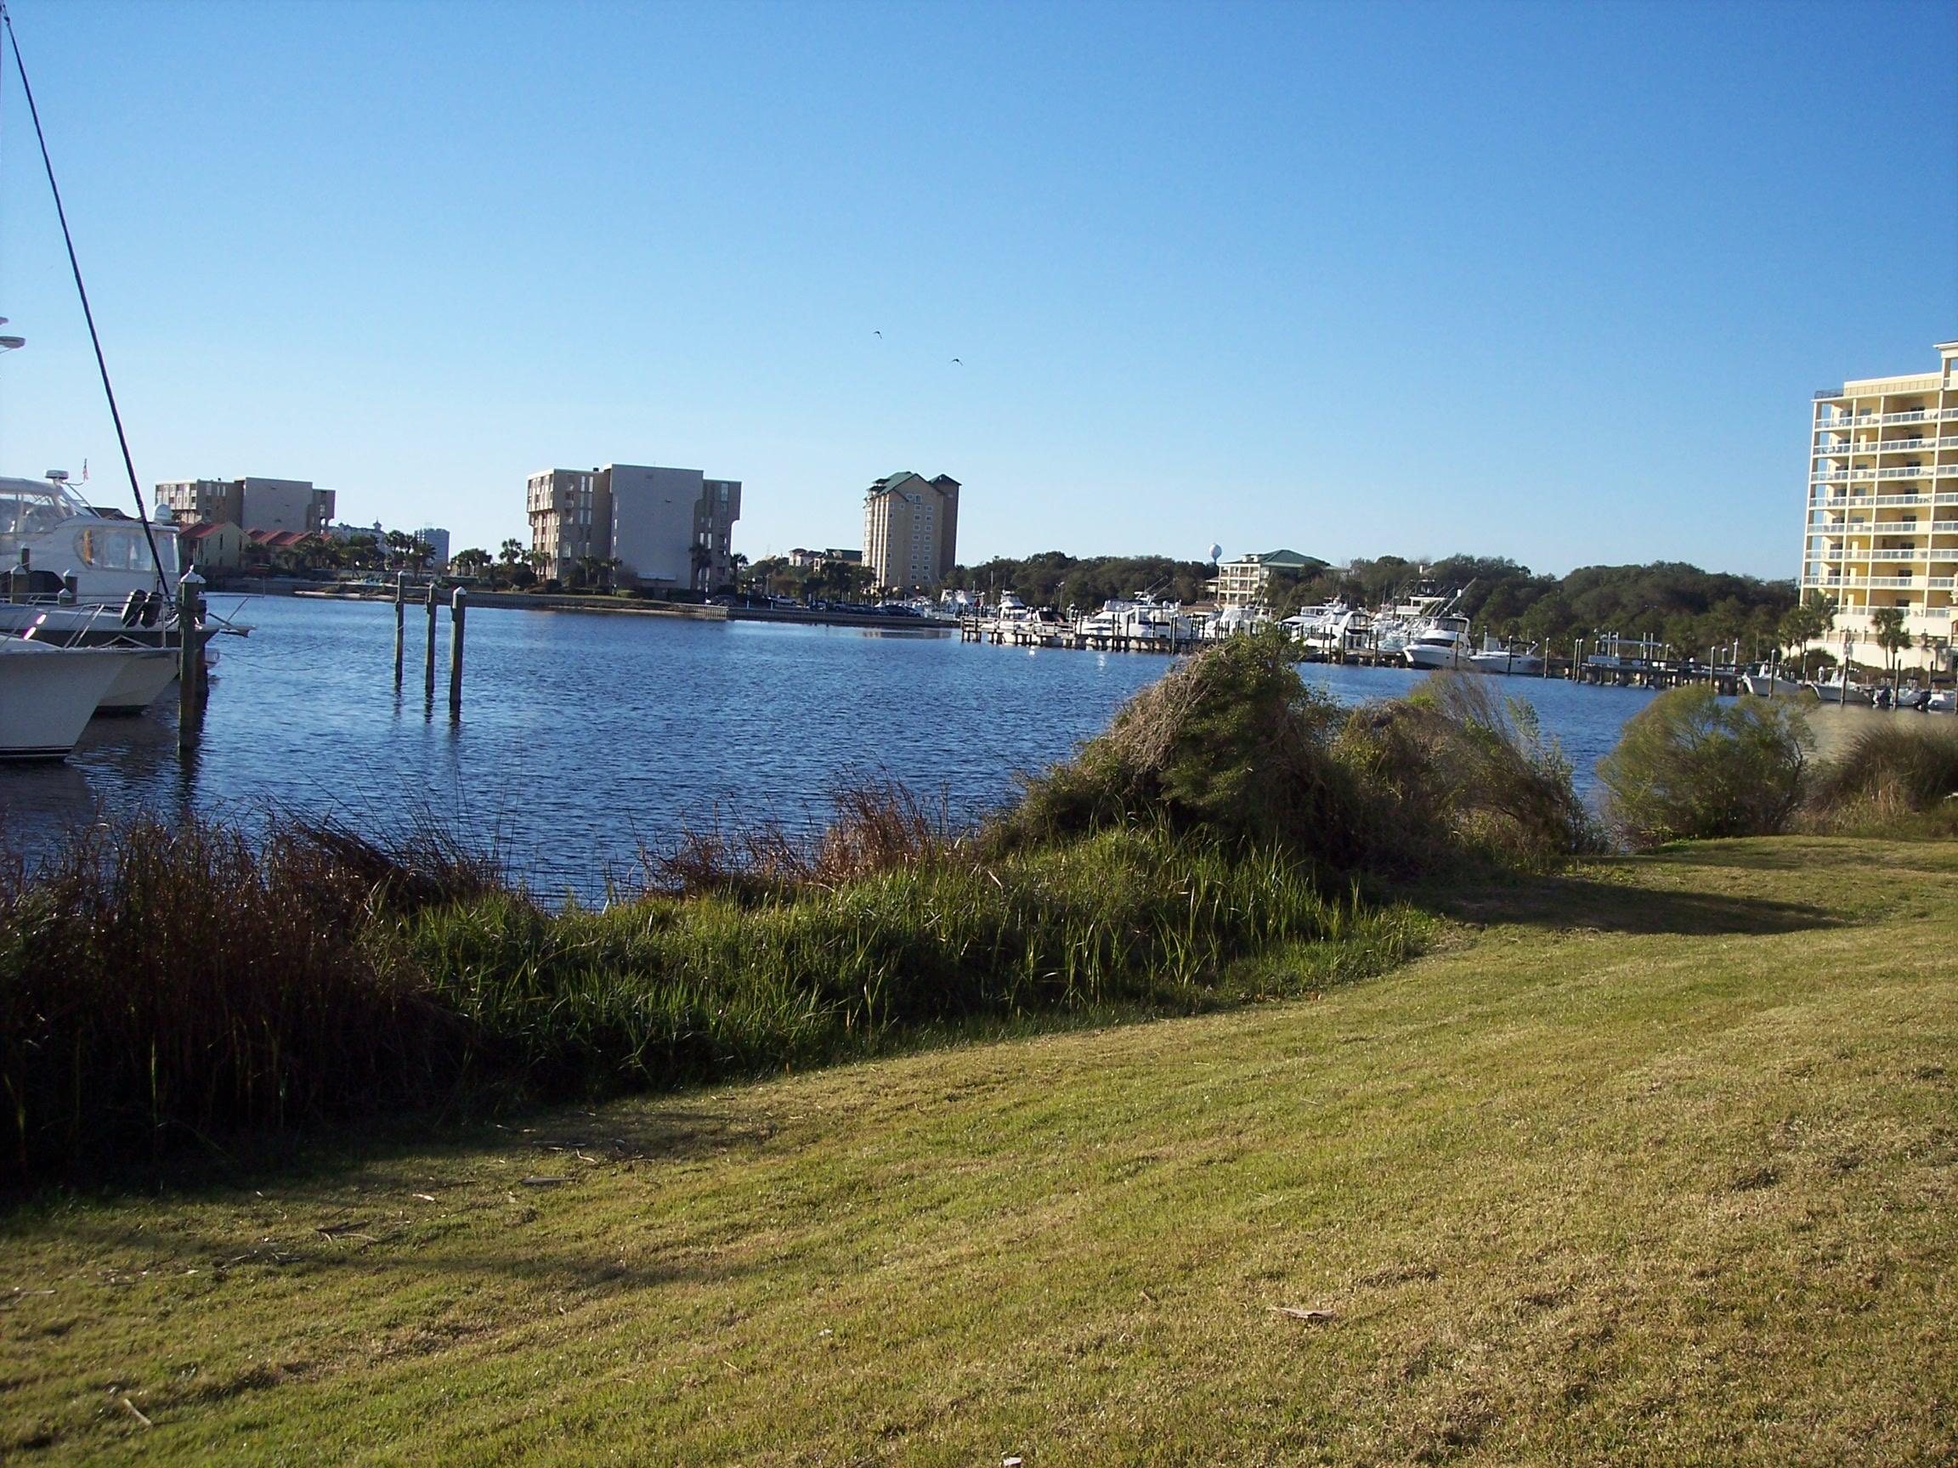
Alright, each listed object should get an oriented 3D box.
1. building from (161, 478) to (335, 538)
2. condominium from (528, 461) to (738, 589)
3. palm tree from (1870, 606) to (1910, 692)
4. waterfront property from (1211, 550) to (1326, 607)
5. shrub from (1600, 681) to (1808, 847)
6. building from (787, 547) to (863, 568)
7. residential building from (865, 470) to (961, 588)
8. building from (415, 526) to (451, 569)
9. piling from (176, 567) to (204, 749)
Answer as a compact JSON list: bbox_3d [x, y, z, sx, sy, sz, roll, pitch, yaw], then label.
[{"bbox_3d":[-180.759,-51.356,543.087,33.000,22.000,33.000,1,4,-33],"label":"building"},{"bbox_3d":[-60.808,-35.333,386.119,32.000,22.000,30.000,2,3,-19],"label":"condominium"},{"bbox_3d":[78.524,-7.312,190.000,3.300,7.200,3.200,4,3,22],"label":"palm tree"},{"bbox_3d":[60.595,-30.138,460.991,18.000,17.000,15.500,1,3,-28],"label":"waterfront property"},{"bbox_3d":[8.875,0.393,27.000,2.500,1.900,2.200,4,3,18],"label":"shrub"},{"bbox_3d":[-43.409,-45.626,624.993,19.000,14.000,14.000,2,3,-15],"label":"building"},{"bbox_3d":[-21.017,-58.233,665.034,22.500,39.500,22.000,2,3,-24],"label":"residential building"},{"bbox_3d":[-445.600,-144.165,1800.000,24.000,47.000,20.000,1,4,-30],"label":"building"},{"bbox_3d":[-14.585,-1.400,40.800,0.360,3.300,0.360,2,3,-20],"label":"piling"}]

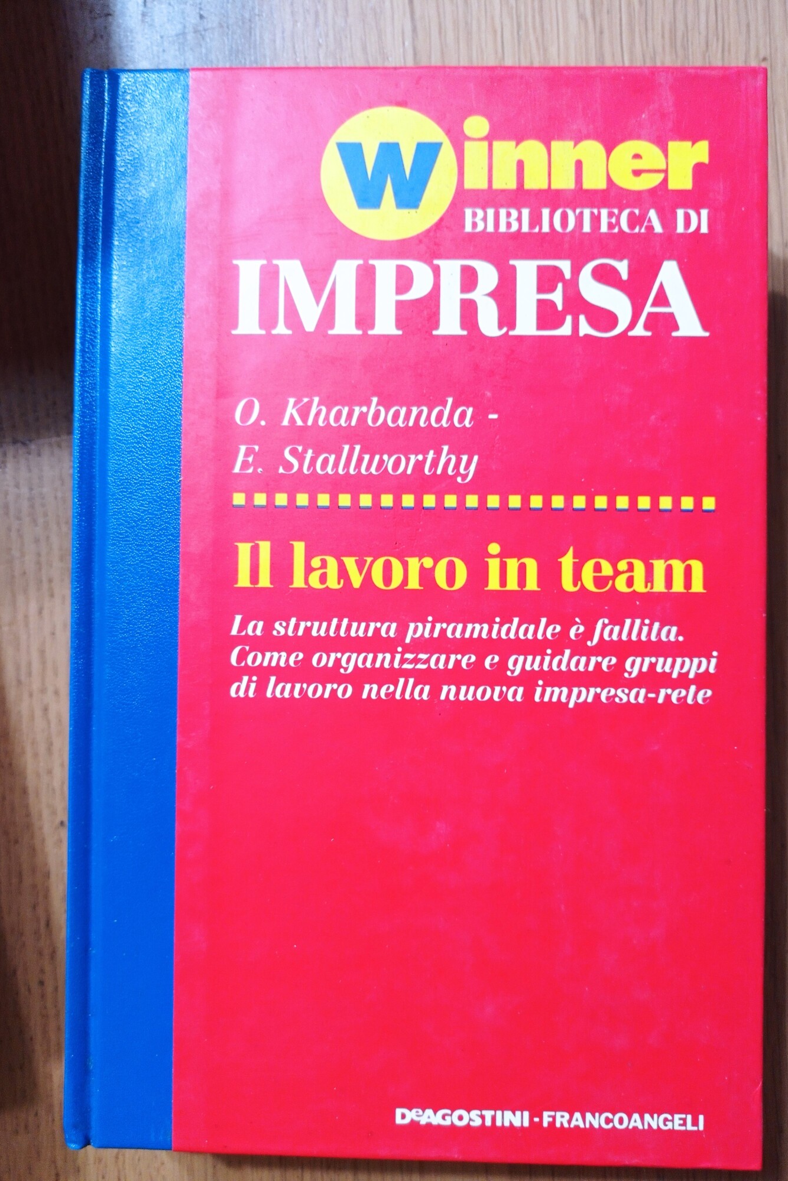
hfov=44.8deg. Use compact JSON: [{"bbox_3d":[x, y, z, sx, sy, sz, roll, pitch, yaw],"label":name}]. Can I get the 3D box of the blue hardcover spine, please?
[{"bbox_3d":[-0.054,0.003,0.205,0.022,0.021,0.220,1,89,2],"label":"blue hardcover spine"}]

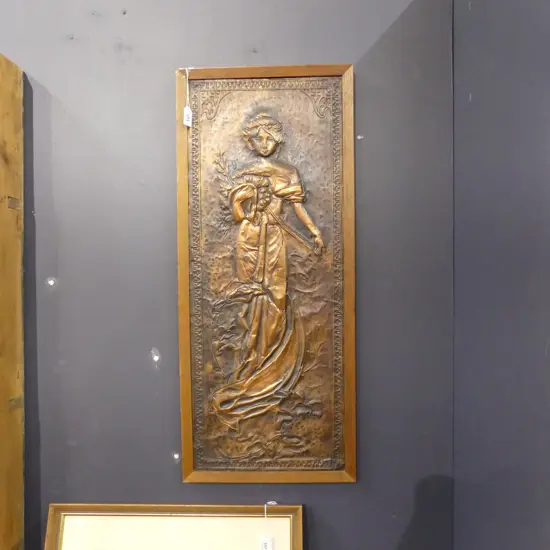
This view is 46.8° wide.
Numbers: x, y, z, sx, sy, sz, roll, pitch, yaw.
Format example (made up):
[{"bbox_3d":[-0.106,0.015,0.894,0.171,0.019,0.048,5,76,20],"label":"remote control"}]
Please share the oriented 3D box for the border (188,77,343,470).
[{"bbox_3d":[-0.018,0.003,1.465,0.350,0.903,0.028,-1,2,2],"label":"border"}]

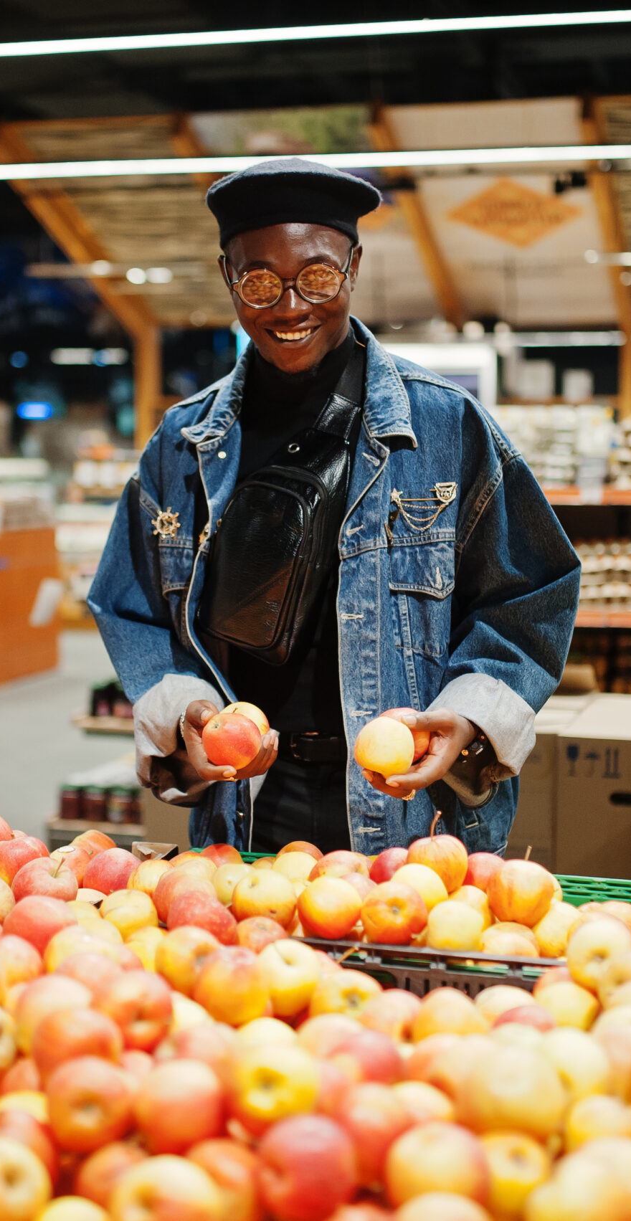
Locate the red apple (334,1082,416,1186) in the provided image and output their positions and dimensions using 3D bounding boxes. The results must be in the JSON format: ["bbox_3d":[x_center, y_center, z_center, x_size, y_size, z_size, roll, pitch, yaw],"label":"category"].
[{"bbox_3d":[0.042,0.405,1.380,0.076,0.071,0.076,0,5,0],"label":"red apple"}]

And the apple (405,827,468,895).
[{"bbox_3d":[0.146,0.303,2.130,0.073,0.070,0.073,1,5,4],"label":"apple"}]

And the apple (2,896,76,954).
[{"bbox_3d":[-0.282,0.325,1.830,0.075,0.069,0.075,2,5,14],"label":"apple"}]

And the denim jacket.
[{"bbox_3d":[0.023,0.005,2.290,0.640,0.760,0.440,1,5,8],"label":"denim jacket"}]

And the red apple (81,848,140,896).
[{"bbox_3d":[-0.245,0.321,2.150,0.072,0.068,0.072,0,5,-7],"label":"red apple"}]

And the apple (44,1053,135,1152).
[{"bbox_3d":[-0.181,0.398,1.440,0.072,0.073,0.072,0,5,-7],"label":"apple"}]

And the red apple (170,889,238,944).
[{"bbox_3d":[-0.119,0.332,1.910,0.074,0.068,0.074,0,5,0],"label":"red apple"}]

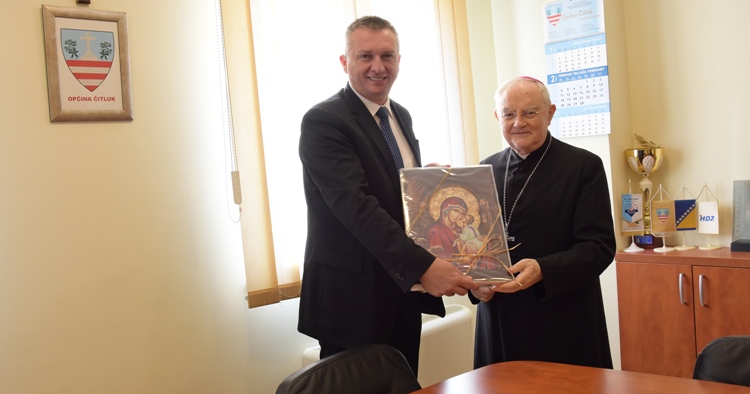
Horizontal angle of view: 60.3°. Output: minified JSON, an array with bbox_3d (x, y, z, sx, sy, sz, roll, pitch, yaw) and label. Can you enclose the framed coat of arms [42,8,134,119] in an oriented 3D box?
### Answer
[{"bbox_3d":[-0.947,-0.437,2.145,0.266,0.371,0.025,-7,4,-42],"label":"framed coat of arms"}]

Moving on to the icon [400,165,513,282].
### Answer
[{"bbox_3d":[0.224,0.077,1.829,0.272,0.358,0.030,-6,-26,2],"label":"icon"}]

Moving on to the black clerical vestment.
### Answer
[{"bbox_3d":[0.576,0.463,2.143,0.550,1.340,0.460,-2,4,40],"label":"black clerical vestment"}]

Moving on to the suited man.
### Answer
[{"bbox_3d":[0.037,0.344,1.975,0.540,1.800,0.480,-6,3,-34],"label":"suited man"}]

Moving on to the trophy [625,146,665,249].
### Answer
[{"bbox_3d":[1.382,0.003,3.269,0.200,0.510,0.200,-7,4,-42],"label":"trophy"}]

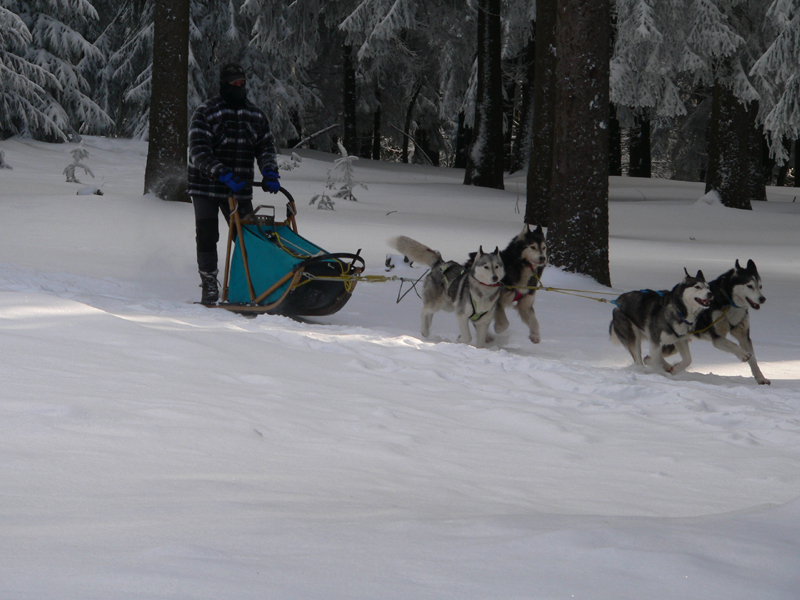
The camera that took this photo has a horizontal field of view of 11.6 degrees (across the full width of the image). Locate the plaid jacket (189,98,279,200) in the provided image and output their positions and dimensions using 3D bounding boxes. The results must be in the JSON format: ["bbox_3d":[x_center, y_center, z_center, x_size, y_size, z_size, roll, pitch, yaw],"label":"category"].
[{"bbox_3d":[-1.260,-1.139,29.550,0.640,0.760,0.420,-1,4,-17],"label":"plaid jacket"}]

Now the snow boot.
[{"bbox_3d":[-1.440,-0.095,29.700,0.130,0.250,0.300,-1,4,-18],"label":"snow boot"}]

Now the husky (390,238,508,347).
[{"bbox_3d":[0.314,-0.057,26.500,0.290,0.690,1.080,-2,4,-32],"label":"husky"}]

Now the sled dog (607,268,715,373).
[{"bbox_3d":[1.644,0.135,24.700,0.260,0.630,0.820,-3,4,-37],"label":"sled dog"}]

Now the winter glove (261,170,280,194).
[{"bbox_3d":[-0.972,-0.882,29.500,0.130,0.170,0.150,-1,4,-20],"label":"winter glove"}]

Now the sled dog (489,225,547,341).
[{"bbox_3d":[0.695,-0.105,26.650,0.280,0.760,0.880,-2,4,-28],"label":"sled dog"}]

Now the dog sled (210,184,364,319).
[{"bbox_3d":[-0.892,-0.382,29.100,0.550,0.920,1.650,2,4,-29],"label":"dog sled"}]

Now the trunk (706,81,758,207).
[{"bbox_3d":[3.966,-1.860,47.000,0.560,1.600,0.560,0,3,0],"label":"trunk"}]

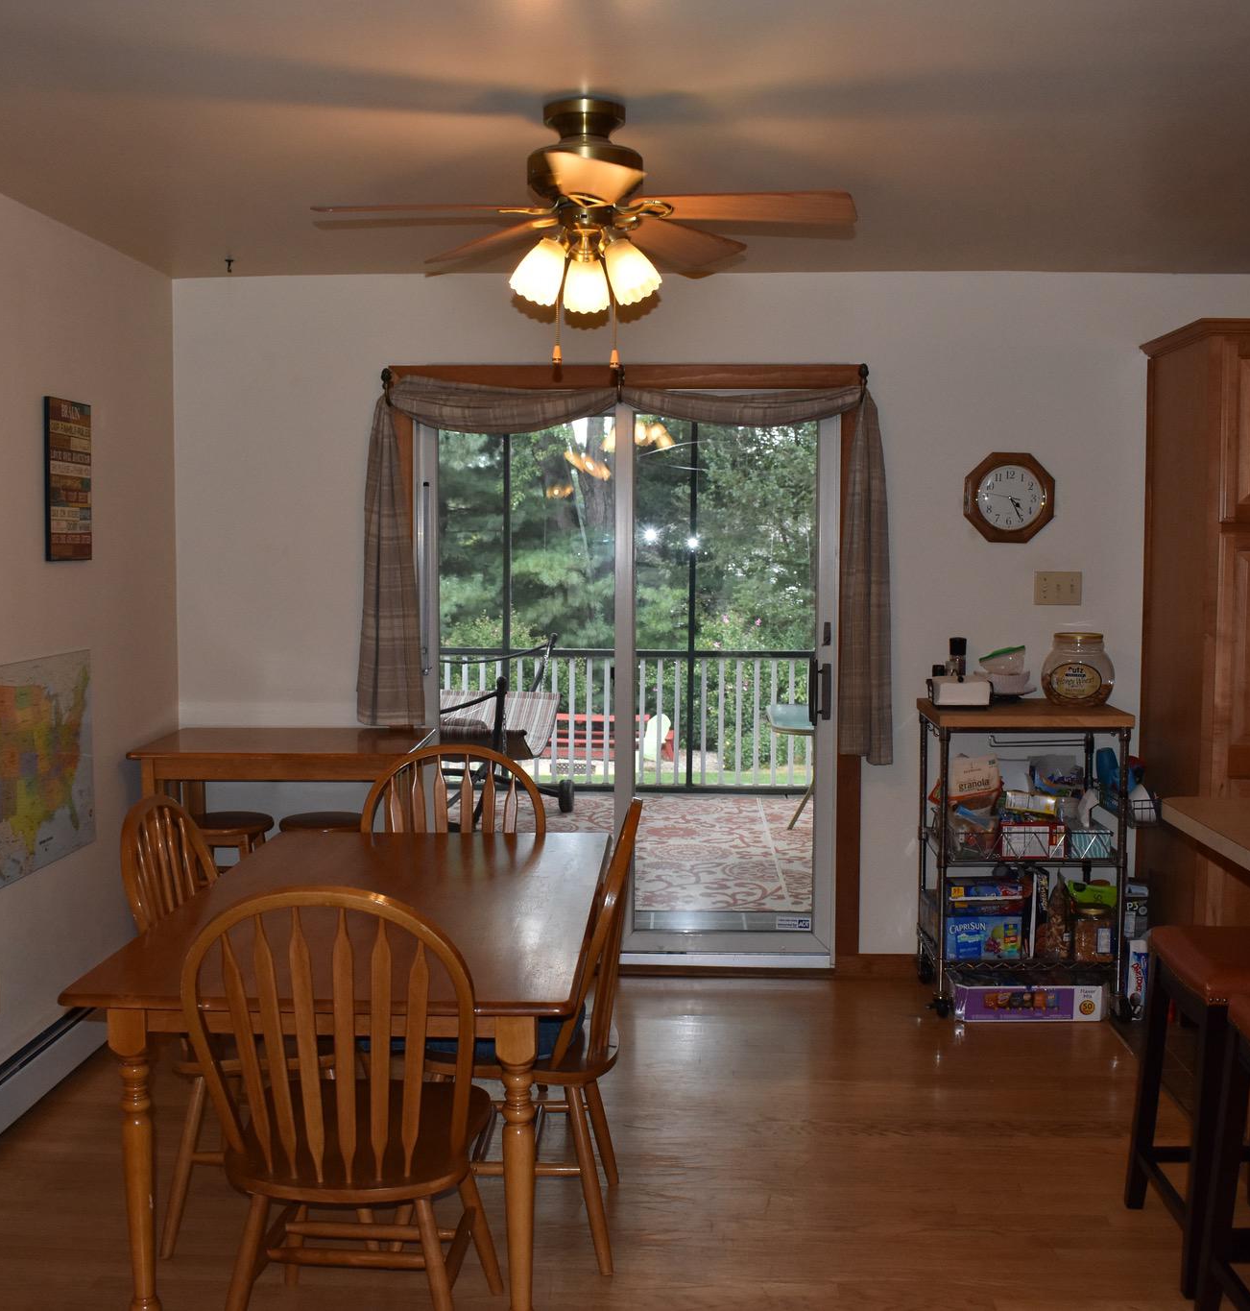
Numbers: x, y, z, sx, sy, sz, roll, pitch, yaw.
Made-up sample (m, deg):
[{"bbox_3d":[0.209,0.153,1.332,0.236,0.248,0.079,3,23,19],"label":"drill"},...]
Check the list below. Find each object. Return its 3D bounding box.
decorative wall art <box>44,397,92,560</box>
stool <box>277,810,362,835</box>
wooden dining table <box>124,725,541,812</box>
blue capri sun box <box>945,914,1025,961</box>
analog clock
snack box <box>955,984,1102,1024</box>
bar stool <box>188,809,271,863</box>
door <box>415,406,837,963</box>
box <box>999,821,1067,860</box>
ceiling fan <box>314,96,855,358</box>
[{"bbox_3d":[-1.572,-0.495,4.153,0.022,0.450,0.310,0,4,1],"label":"decorative wall art"},{"bbox_3d":[-1.000,0.847,4.931,0.360,0.610,0.360,0,5,2],"label":"stool"},{"bbox_3d":[-1.109,0.716,4.905,0.892,0.875,0.600,0,5,2],"label":"wooden dining table"},{"bbox_3d":[1.168,0.910,4.828,0.250,0.140,0.130,0,4,1],"label":"blue capri sun box"},{"bbox_3d":[1.305,-0.533,4.998,0.305,0.306,0.050,0,5,2],"label":"analog clock"},{"bbox_3d":[1.309,1.100,4.856,0.494,0.120,0.320,0,5,2],"label":"snack box"},{"bbox_3d":[-1.321,0.848,4.869,0.360,0.610,0.360,0,4,1],"label":"bar stool"},{"bbox_3d":[0.005,0.093,5.139,1.460,2.000,0.100,0,4,1],"label":"door"},{"bbox_3d":[1.323,0.598,4.834,0.221,0.123,0.160,0,5,2],"label":"box"},{"bbox_3d":[-0.086,-0.905,3.200,1.180,0.540,1.180,0,4,1],"label":"ceiling fan"}]

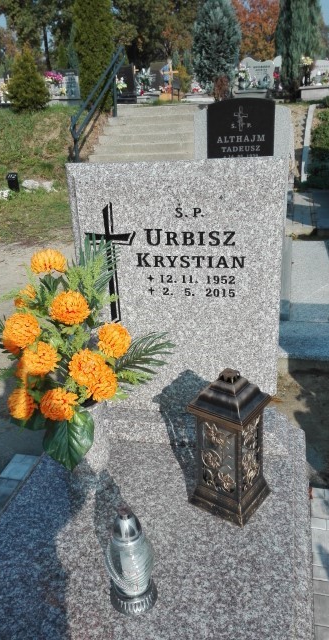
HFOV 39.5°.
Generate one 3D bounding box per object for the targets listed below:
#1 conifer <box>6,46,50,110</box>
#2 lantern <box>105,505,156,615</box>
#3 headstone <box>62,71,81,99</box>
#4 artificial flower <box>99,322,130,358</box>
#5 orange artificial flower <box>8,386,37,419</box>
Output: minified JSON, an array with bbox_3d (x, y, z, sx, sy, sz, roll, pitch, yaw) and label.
[{"bbox_3d":[-3.030,-5.402,10.200,0.880,1.380,0.880,-8,22,-12],"label":"conifer"},{"bbox_3d":[-0.076,0.507,1.002,0.109,0.246,0.109,-3,21,1],"label":"lantern"},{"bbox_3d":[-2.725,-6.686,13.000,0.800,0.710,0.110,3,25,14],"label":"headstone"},{"bbox_3d":[-0.148,0.060,1.352,0.099,0.100,0.080,-4,24,0],"label":"artificial flower"},{"bbox_3d":[-0.442,0.260,1.425,0.092,0.097,0.082,-4,24,0],"label":"orange artificial flower"}]

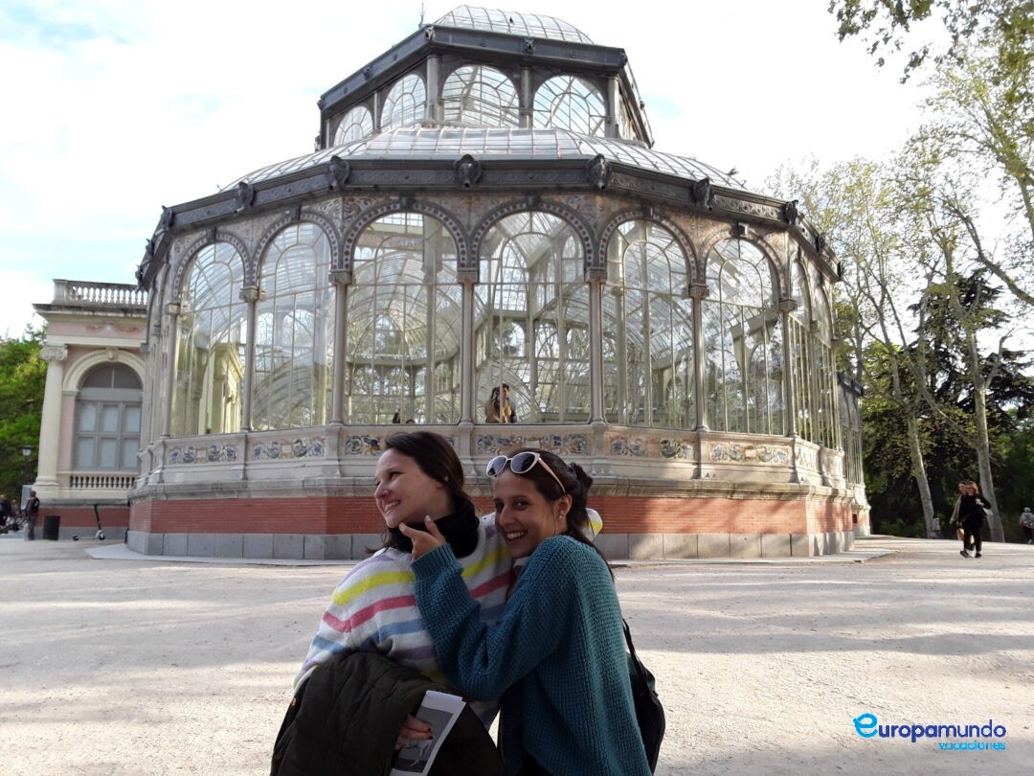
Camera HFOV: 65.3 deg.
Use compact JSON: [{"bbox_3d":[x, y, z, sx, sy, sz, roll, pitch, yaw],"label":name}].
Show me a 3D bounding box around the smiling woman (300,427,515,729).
[{"bbox_3d":[-0.247,0.895,1.806,0.600,1.600,0.420,-3,-9,20],"label":"smiling woman"}]

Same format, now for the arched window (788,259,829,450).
[{"bbox_3d":[7.335,-0.989,20.692,0.250,4.661,2.475,-6,-10,33],"label":"arched window"}]

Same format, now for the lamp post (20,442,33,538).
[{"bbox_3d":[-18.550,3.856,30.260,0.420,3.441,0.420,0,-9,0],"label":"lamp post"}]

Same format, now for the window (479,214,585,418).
[{"bbox_3d":[0.311,-1.427,16.114,2.245,4.309,0.300,0,-9,1],"label":"window"}]

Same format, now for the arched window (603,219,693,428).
[{"bbox_3d":[2.929,-1.452,17.663,2.475,4.661,0.250,5,-10,-27],"label":"arched window"}]

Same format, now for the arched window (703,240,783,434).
[{"bbox_3d":[5.035,-1.146,17.842,2.245,4.309,0.300,5,-10,-27],"label":"arched window"}]

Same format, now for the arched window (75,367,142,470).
[{"bbox_3d":[-14.747,1.033,29.114,2.255,3.850,0.250,2,-9,-13],"label":"arched window"}]

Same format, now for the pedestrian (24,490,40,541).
[{"bbox_3d":[-16.779,4.437,27.948,0.350,1.694,0.500,7,-11,-36],"label":"pedestrian"}]

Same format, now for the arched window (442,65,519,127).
[{"bbox_3d":[-1.052,-8.369,23.481,2.310,2.173,0.250,2,-9,-13],"label":"arched window"}]

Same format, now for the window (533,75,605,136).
[{"bbox_3d":[1.512,-8.030,23.135,2.284,1.962,0.250,2,-9,-14],"label":"window"}]

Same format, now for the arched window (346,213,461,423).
[{"bbox_3d":[-2.268,-1.419,16.180,2.245,4.309,0.300,0,-9,1],"label":"arched window"}]

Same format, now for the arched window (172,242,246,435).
[{"bbox_3d":[-7.334,-1.222,19.263,2.475,4.661,0.250,-5,-10,30],"label":"arched window"}]

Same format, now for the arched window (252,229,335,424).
[{"bbox_3d":[-4.671,-1.312,16.857,2.245,4.309,0.300,-5,-11,30],"label":"arched window"}]

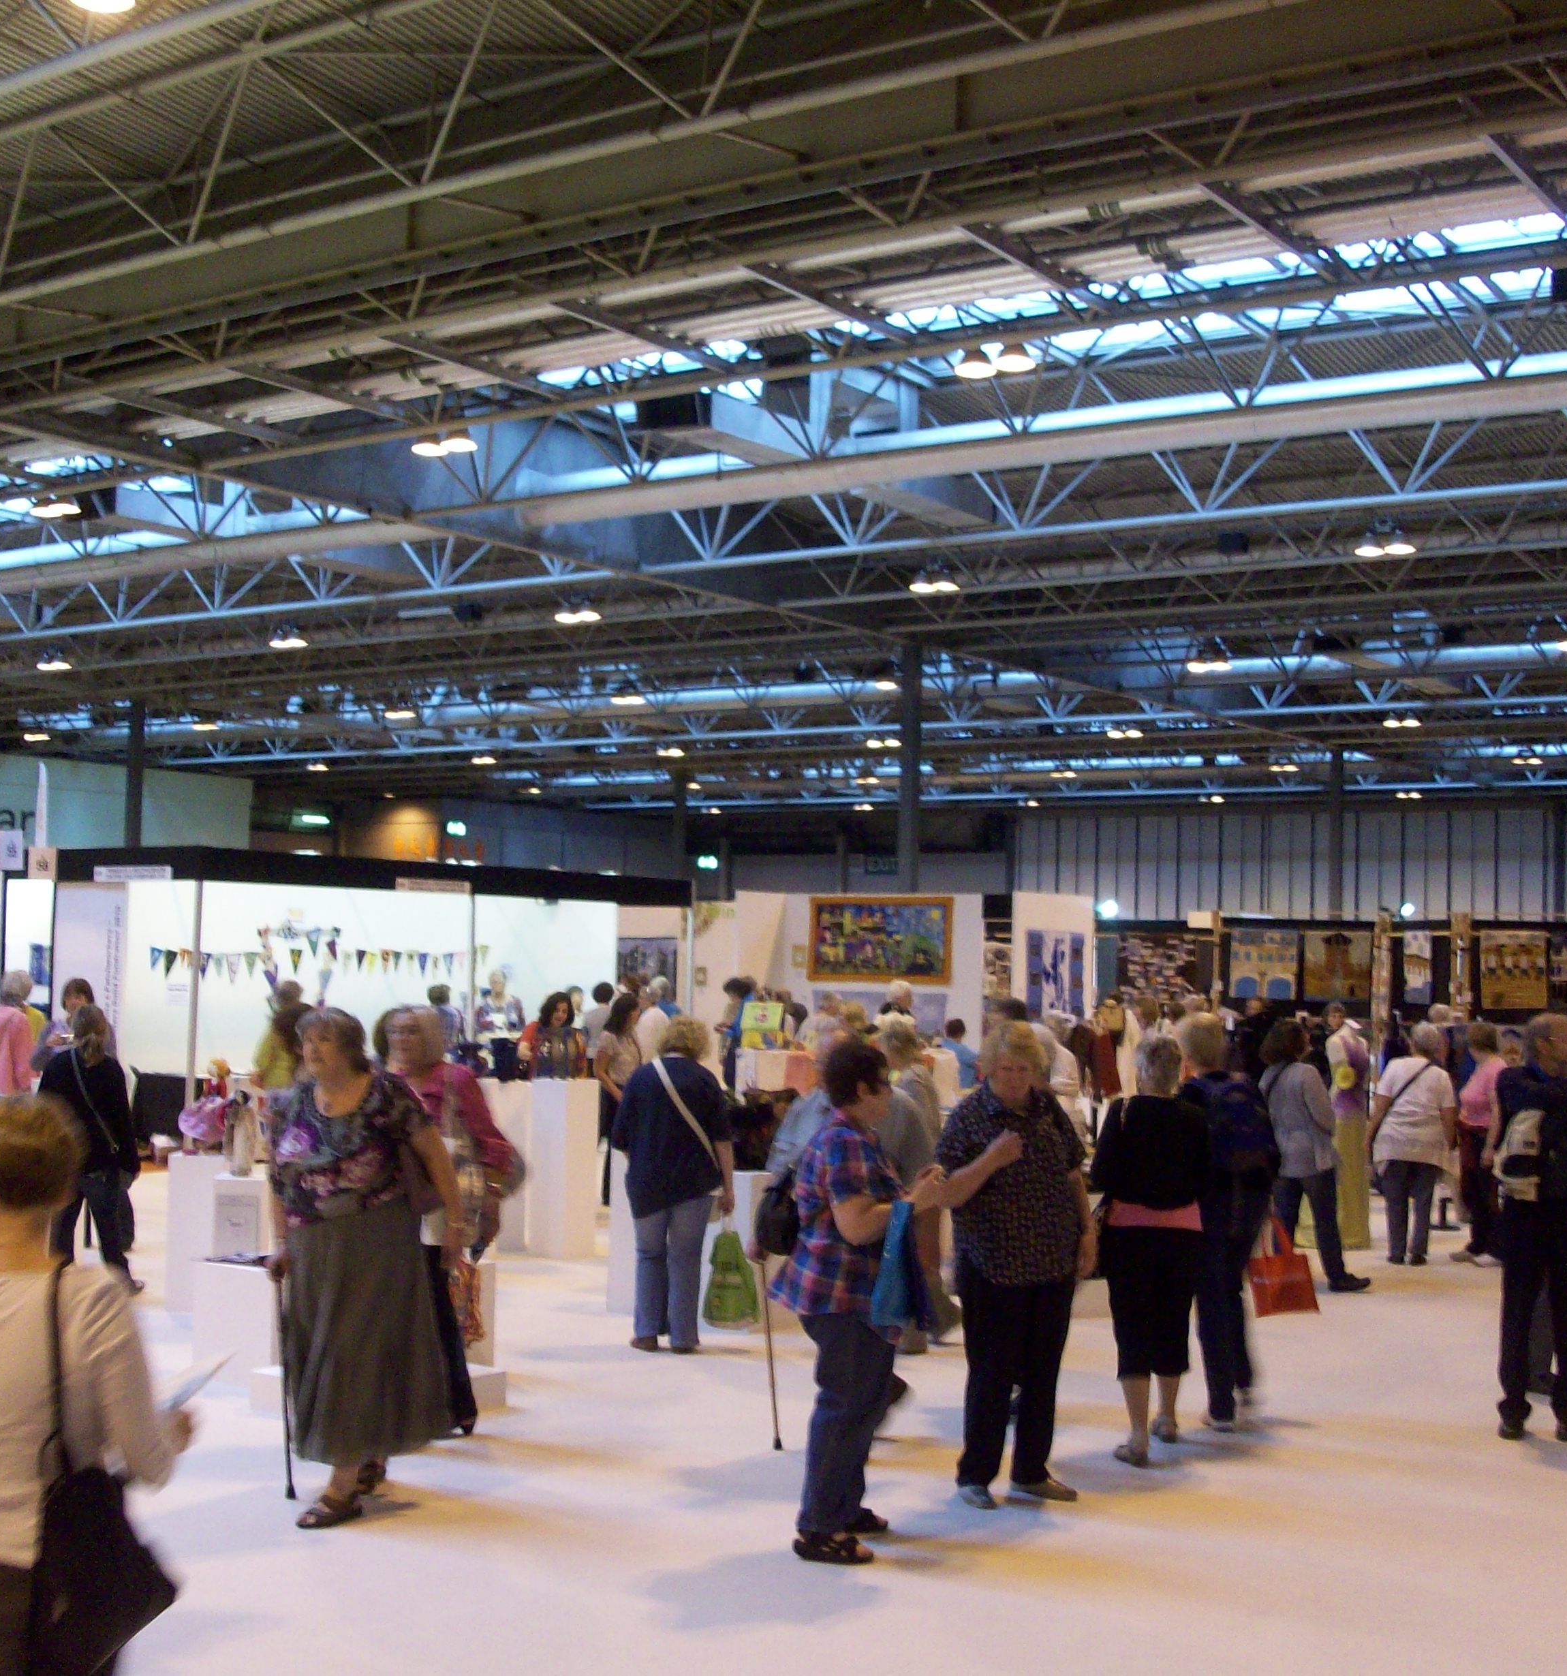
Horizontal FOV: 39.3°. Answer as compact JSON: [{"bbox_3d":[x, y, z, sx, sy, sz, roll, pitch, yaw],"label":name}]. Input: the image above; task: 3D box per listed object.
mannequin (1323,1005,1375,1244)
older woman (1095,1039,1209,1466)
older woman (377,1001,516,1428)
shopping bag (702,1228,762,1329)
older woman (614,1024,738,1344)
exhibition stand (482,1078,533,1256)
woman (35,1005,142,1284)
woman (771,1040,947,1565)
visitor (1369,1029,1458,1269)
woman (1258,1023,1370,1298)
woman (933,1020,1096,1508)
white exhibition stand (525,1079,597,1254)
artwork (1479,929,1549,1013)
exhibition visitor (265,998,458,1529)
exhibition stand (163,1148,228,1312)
[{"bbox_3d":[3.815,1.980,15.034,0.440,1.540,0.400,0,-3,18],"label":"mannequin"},{"bbox_3d":[1.425,1.547,8.444,0.430,1.577,0.330,2,-4,-8],"label":"older woman"},{"bbox_3d":[-1.261,1.466,8.532,0.500,1.600,0.420,-1,-4,34],"label":"older woman"},{"bbox_3d":[-0.239,2.080,10.354,0.280,0.470,0.140,2,-3,-6],"label":"shopping bag"},{"bbox_3d":[-0.498,1.620,10.418,0.550,1.540,0.360,1,-3,6],"label":"older woman"},{"bbox_3d":[-1.630,2.011,13.614,0.290,1.070,0.290,-1,-4,32],"label":"exhibition stand"},{"bbox_3d":[-3.751,1.652,12.021,0.480,1.510,0.400,2,-3,-9],"label":"woman"},{"bbox_3d":[0.217,1.423,6.901,0.540,1.570,0.480,1,-3,-3],"label":"woman"},{"bbox_3d":[4.206,2.011,14.609,0.550,1.587,0.380,0,-4,17],"label":"visitor"},{"bbox_3d":[3.144,1.852,13.038,0.500,1.540,0.480,-1,-4,41],"label":"woman"},{"bbox_3d":[0.811,1.450,7.612,0.550,1.631,0.350,2,-4,-6],"label":"woman"},{"bbox_3d":[-1.341,2.007,13.434,0.290,1.070,0.290,-1,-4,32],"label":"white exhibition stand"},{"bbox_3d":[8.056,1.471,24.171,0.760,0.860,0.040,-1,-4,30],"label":"artwork"},{"bbox_3d":[-1.350,1.372,7.188,0.530,1.625,0.440,-1,-4,30],"label":"exhibition visitor"},{"bbox_3d":[-2.968,2.014,11.272,0.300,0.790,0.300,2,-4,-3],"label":"exhibition stand"}]

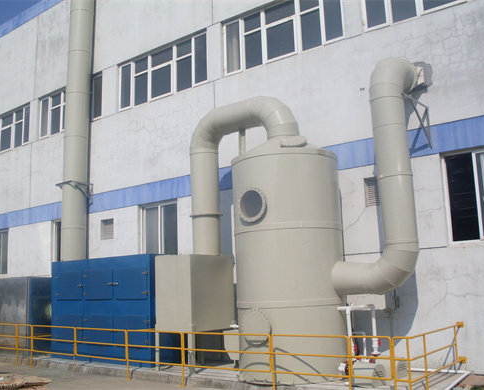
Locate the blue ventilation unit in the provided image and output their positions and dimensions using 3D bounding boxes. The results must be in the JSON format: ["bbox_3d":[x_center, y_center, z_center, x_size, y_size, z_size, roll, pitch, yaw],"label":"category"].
[{"bbox_3d":[-2.944,2.752,13.861,3.680,2.370,1.400,-9,-12,38],"label":"blue ventilation unit"}]

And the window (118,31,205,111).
[{"bbox_3d":[-2.401,-3.615,16.922,3.740,1.510,0.120,-9,-12,38],"label":"window"}]

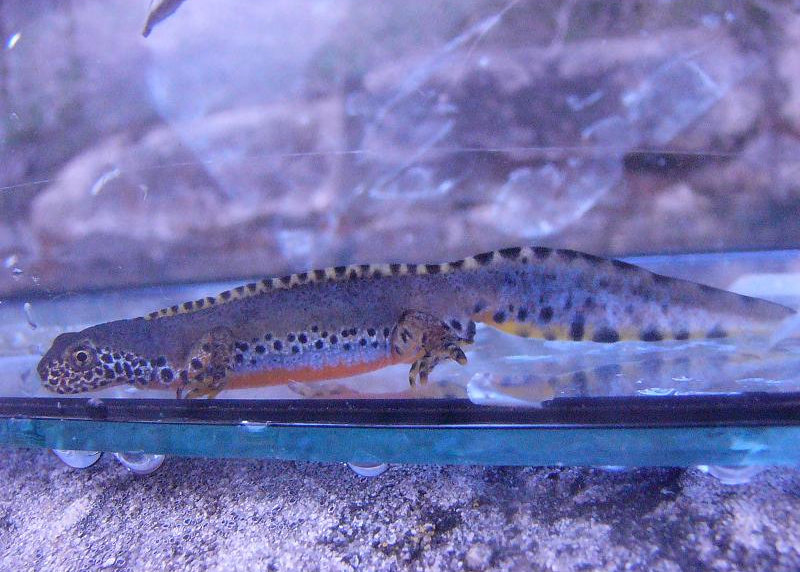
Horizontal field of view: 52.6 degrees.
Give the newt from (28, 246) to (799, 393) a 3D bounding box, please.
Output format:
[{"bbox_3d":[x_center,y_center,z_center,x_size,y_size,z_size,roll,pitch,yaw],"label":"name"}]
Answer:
[{"bbox_3d":[0.002,0.004,0.091,0.085,0.015,0.016,-6,10,0],"label":"newt"}]

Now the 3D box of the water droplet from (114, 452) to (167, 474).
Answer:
[{"bbox_3d":[-0.027,0.019,0.085,0.005,0.002,0.005,-2,11,20],"label":"water droplet"}]

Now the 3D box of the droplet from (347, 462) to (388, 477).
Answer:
[{"bbox_3d":[-0.003,0.018,0.080,0.004,0.002,0.004,-2,11,20],"label":"droplet"}]

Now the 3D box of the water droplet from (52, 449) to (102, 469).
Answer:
[{"bbox_3d":[-0.035,0.018,0.087,0.005,0.002,0.005,-2,11,20],"label":"water droplet"}]

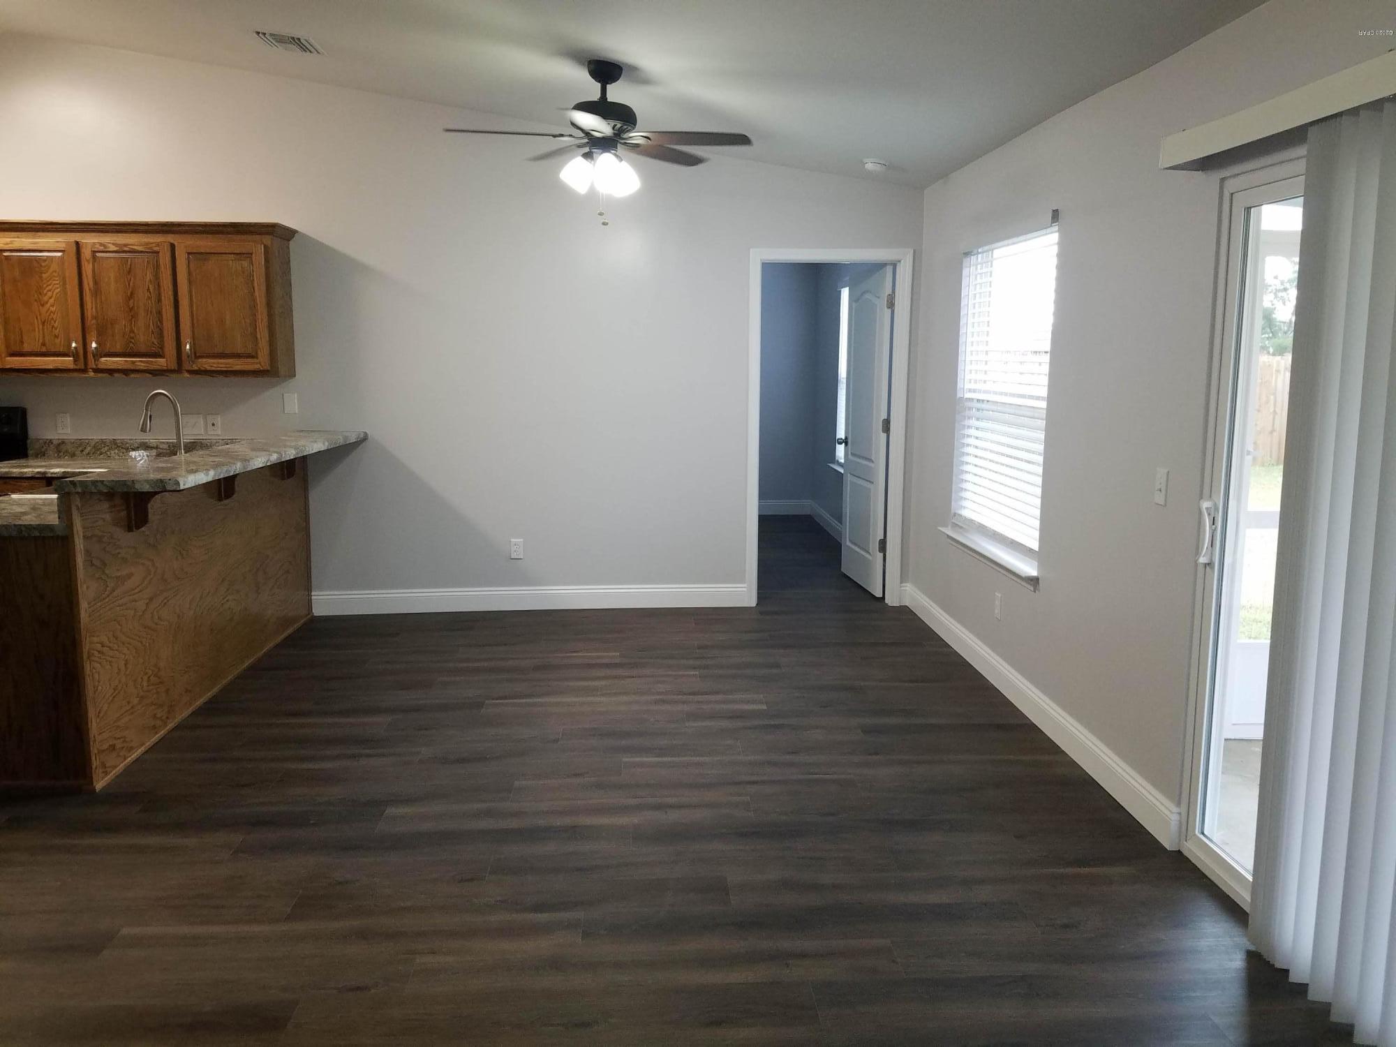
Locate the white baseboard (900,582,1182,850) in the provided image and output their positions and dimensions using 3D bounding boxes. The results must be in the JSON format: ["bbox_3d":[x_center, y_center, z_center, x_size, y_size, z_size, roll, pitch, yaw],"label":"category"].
[{"bbox_3d":[1.374,0.687,4.797,0.025,0.141,3.200,-1,9,-3],"label":"white baseboard"}]

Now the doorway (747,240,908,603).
[{"bbox_3d":[0.767,-0.544,6.251,0.948,2.110,0.140,-1,9,-3],"label":"doorway"}]

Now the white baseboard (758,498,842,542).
[{"bbox_3d":[0.882,-0.030,9.233,0.490,0.141,1.560,-1,9,-3],"label":"white baseboard"}]

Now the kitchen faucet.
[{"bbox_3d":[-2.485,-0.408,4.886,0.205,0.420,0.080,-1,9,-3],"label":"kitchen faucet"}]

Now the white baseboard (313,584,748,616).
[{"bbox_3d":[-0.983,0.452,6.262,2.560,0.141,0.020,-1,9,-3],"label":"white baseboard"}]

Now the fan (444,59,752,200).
[{"bbox_3d":[-0.419,-1.676,4.463,1.280,0.565,1.280,-1,9,-3],"label":"fan"}]

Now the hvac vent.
[{"bbox_3d":[-1.911,-2.248,4.936,0.285,0.020,0.300,8,9,-5],"label":"hvac vent"}]

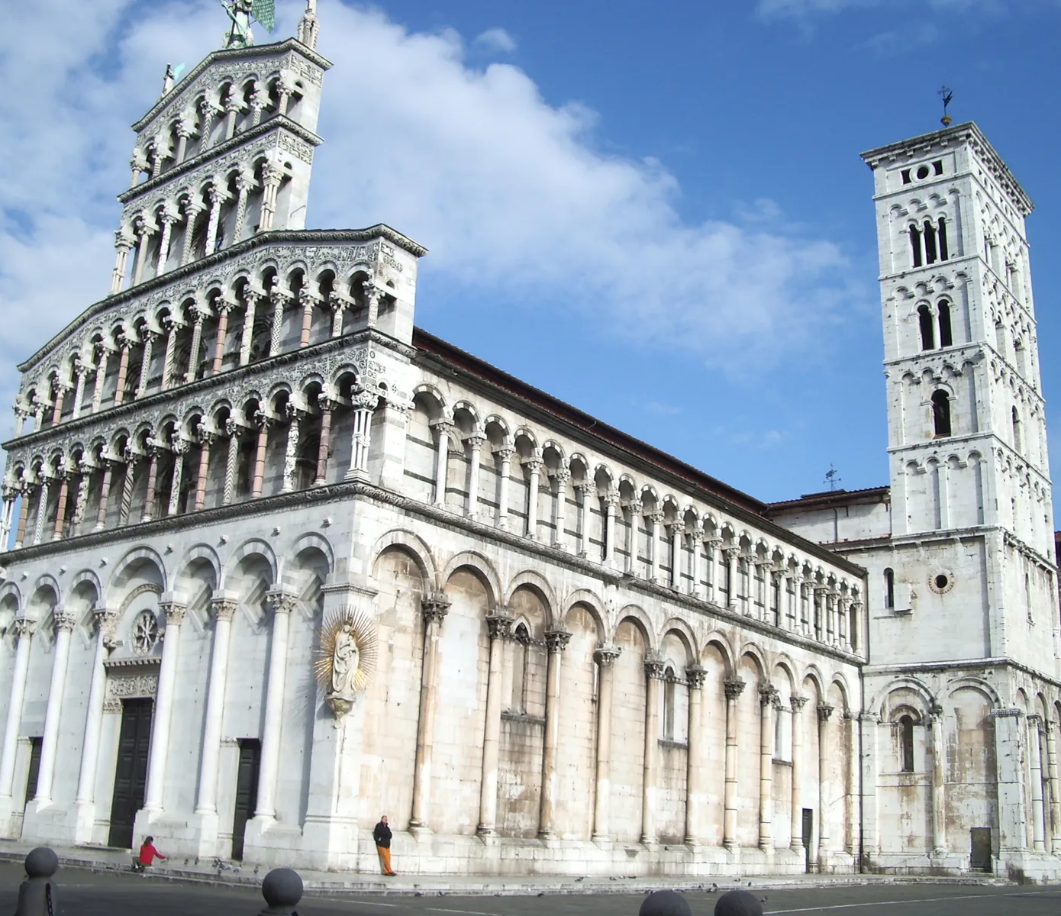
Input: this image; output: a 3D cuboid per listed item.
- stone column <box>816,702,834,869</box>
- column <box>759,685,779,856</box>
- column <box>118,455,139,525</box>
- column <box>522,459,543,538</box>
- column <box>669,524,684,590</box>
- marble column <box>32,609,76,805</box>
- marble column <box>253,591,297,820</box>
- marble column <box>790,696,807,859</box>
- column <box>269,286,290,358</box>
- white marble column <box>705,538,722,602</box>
[{"bbox_3d":[14.136,15.659,59.244,0.600,7.800,0.620,-11,-22,37],"label":"stone column"},{"bbox_3d":[10.994,14.489,57.256,0.700,7.690,0.740,-11,-22,37],"label":"column"},{"bbox_3d":[-15.530,1.218,47.634,0.500,3.050,0.500,-11,-22,37],"label":"column"},{"bbox_3d":[0.069,1.678,48.906,0.480,3.200,0.460,-11,-22,36],"label":"column"},{"bbox_3d":[6.401,4.254,53.880,0.520,3.080,0.520,-11,-22,37],"label":"column"},{"bbox_3d":[-18.126,9.536,47.106,0.700,7.430,0.700,-11,-22,37],"label":"marble column"},{"bbox_3d":[-8.011,7.718,38.087,0.700,7.103,0.680,-11,-22,36],"label":"marble column"},{"bbox_3d":[13.255,15.595,59.608,0.720,7.841,0.770,-11,-22,36],"label":"marble column"},{"bbox_3d":[-8.926,-4.691,43.360,0.470,2.730,0.470,-11,-22,36],"label":"column"},{"bbox_3d":[7.967,4.871,53.686,0.400,2.750,0.400,-11,-22,37],"label":"white marble column"}]

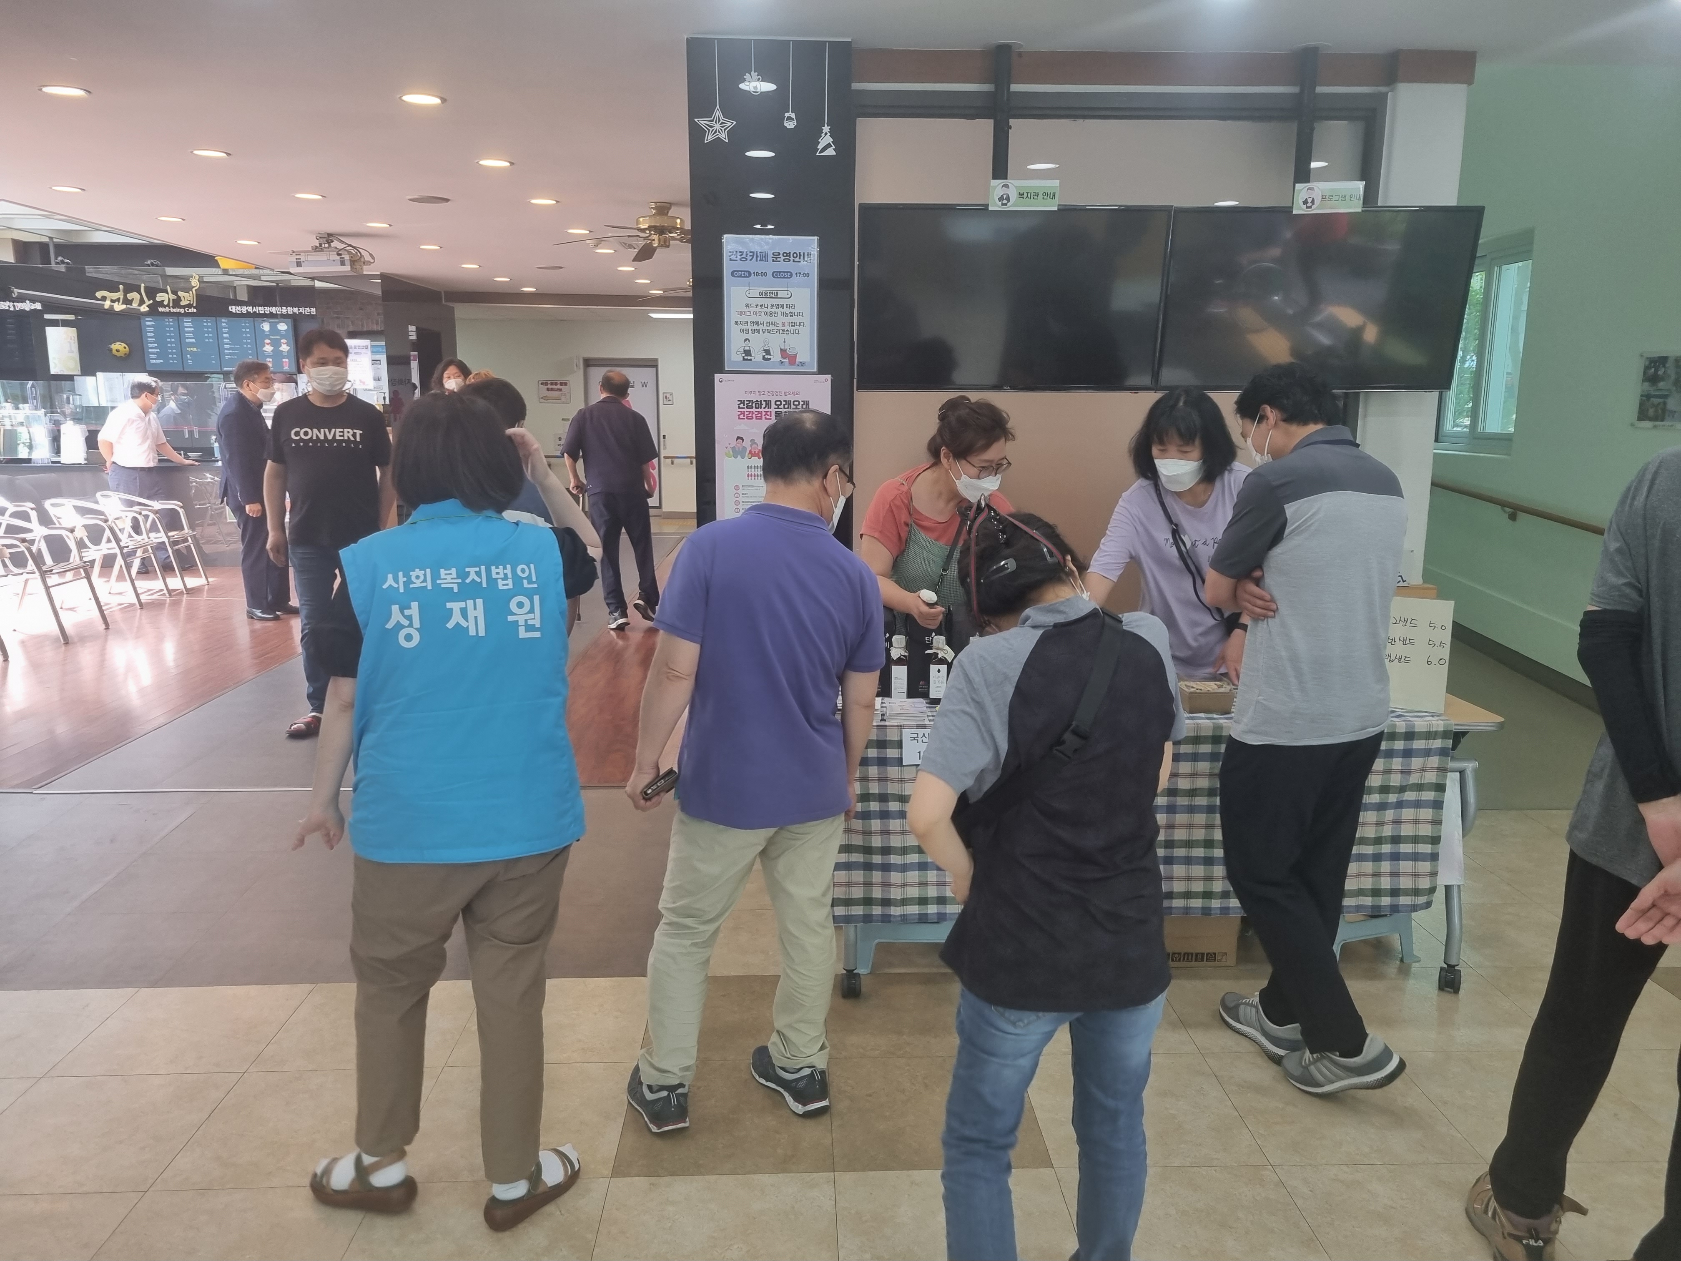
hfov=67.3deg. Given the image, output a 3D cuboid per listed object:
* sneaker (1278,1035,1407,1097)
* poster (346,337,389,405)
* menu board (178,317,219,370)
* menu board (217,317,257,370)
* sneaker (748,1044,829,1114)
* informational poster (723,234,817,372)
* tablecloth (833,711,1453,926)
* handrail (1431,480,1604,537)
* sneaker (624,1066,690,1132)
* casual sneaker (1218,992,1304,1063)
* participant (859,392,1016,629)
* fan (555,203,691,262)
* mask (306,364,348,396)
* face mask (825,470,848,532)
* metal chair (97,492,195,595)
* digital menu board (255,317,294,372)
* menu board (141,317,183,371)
[{"bbox_3d":[1.141,0.966,2.848,0.287,0.115,0.105,-6,9,14],"label":"sneaker"},{"bbox_3d":[-4.725,-2.582,12.600,0.440,0.630,0.020,0,11,-2],"label":"poster"},{"bbox_3d":[-6.561,-2.934,12.900,0.400,0.560,0.040,-1,10,-5],"label":"menu board"},{"bbox_3d":[-6.548,-3.099,13.700,0.410,0.585,0.030,0,11,-2],"label":"menu board"},{"bbox_3d":[-0.122,0.972,2.862,0.103,0.115,0.287,-6,12,-29],"label":"sneaker"},{"bbox_3d":[-0.244,-1.159,4.477,0.335,0.485,0.010,0,11,-2],"label":"informational poster"},{"bbox_3d":[0.763,0.458,3.448,1.620,0.550,0.450,0,11,-2],"label":"tablecloth"},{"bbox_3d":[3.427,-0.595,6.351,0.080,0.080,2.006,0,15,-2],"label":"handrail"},{"bbox_3d":[-0.415,0.982,2.804,0.103,0.115,0.287,-4,11,-23],"label":"sneaker"},{"bbox_3d":[1.046,0.952,3.074,0.105,0.115,0.280,-5,12,-27],"label":"casual sneaker"},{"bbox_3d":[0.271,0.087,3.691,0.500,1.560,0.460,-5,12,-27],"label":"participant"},{"bbox_3d":[-1.079,-2.435,7.600,1.280,0.310,1.280,0,10,-2],"label":"fan"},{"bbox_3d":[-2.092,-1.018,5.150,0.160,0.120,0.090,-6,12,-32],"label":"mask"},{"bbox_3d":[-0.024,-0.263,2.700,0.140,0.120,0.100,8,-7,35],"label":"face mask"},{"bbox_3d":[-5.229,-0.677,9.605,0.660,0.745,0.540,-1,10,-5],"label":"metal chair"},{"bbox_3d":[-5.770,-2.914,12.900,0.400,0.560,0.040,-1,10,-5],"label":"digital menu board"},{"bbox_3d":[-7.360,-3.107,13.700,0.410,0.585,0.030,0,11,-2],"label":"menu board"}]

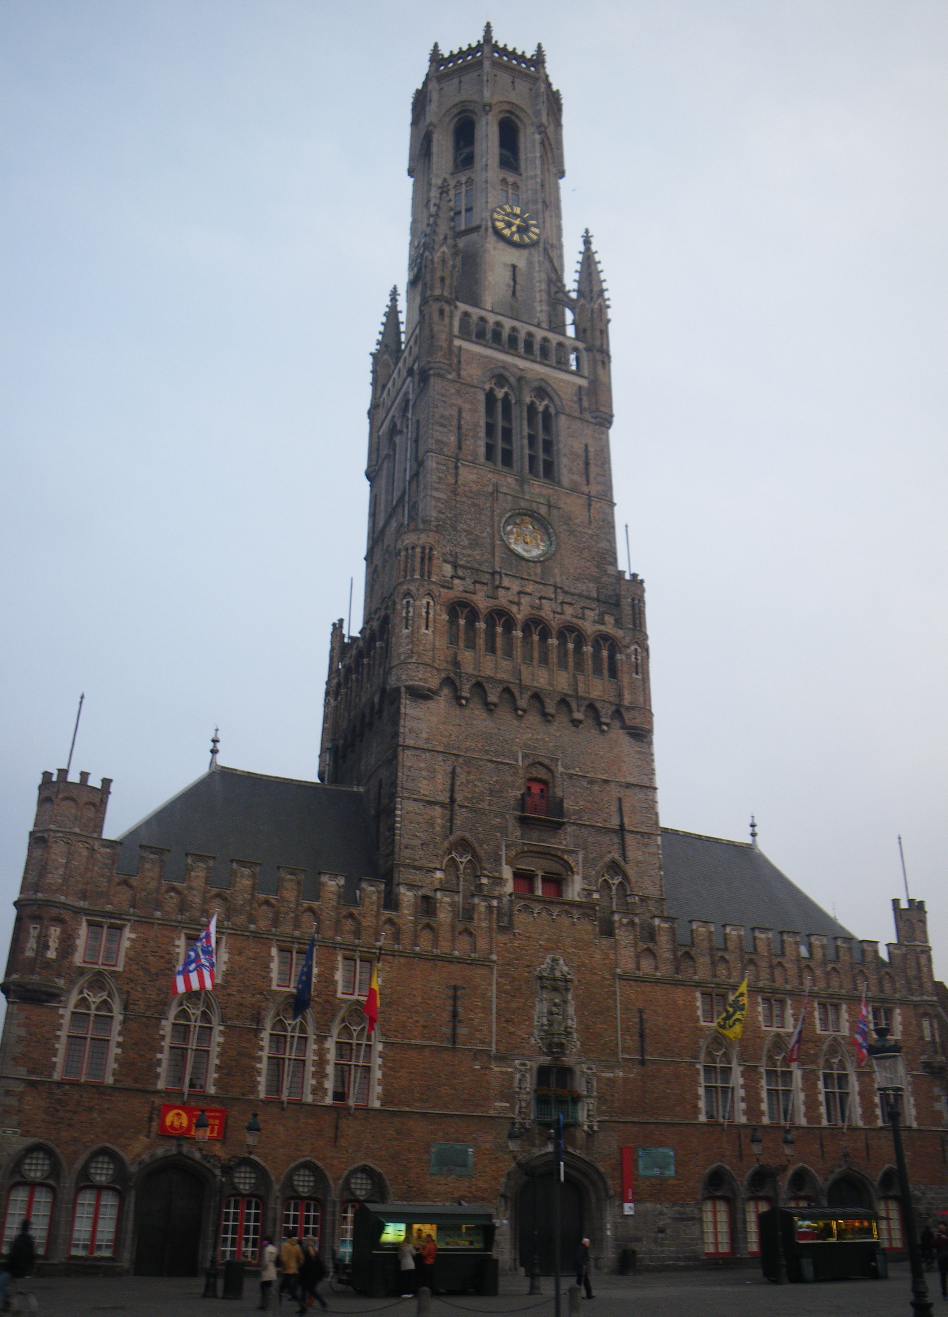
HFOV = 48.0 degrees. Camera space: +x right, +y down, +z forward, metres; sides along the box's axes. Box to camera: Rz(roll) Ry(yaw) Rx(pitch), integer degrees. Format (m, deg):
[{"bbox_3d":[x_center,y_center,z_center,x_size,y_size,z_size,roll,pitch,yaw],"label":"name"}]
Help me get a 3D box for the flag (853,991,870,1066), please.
[{"bbox_3d":[17.420,16.612,47.779,0.900,2.900,0.700,12,-30,-20],"label":"flag"}]

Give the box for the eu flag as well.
[{"bbox_3d":[-6.439,12.120,40.326,0.650,2.850,0.600,12,-30,-19],"label":"eu flag"}]

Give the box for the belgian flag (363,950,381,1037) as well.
[{"bbox_3d":[-3.927,12.782,40.658,0.750,2.900,0.600,12,-30,-20],"label":"belgian flag"}]

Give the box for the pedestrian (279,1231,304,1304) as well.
[{"bbox_3d":[-4.652,15.514,27.134,0.600,1.730,0.500,5,-28,-7],"label":"pedestrian"}]

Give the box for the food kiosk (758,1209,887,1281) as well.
[{"bbox_3d":[12.495,21.232,38.734,3.900,2.400,2.200,12,-30,-20],"label":"food kiosk"}]

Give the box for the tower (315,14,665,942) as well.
[{"bbox_3d":[0.398,-12.423,66.521,14.400,81.000,14.200,12,-30,-20],"label":"tower"}]

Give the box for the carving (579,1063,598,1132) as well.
[{"bbox_3d":[4.759,18.220,44.264,0.800,2.850,0.400,12,-30,-19],"label":"carving"}]

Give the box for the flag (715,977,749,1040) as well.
[{"bbox_3d":[11.365,15.433,46.935,1.400,2.450,0.700,12,-30,-19],"label":"flag"}]

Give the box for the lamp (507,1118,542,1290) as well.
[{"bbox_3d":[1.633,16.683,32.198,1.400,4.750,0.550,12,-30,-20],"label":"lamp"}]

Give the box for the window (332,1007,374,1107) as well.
[{"bbox_3d":[-4.650,15.336,40.978,1.700,3.750,0.350,12,-30,-20],"label":"window"}]

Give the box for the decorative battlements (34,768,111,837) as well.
[{"bbox_3d":[-15.904,6.196,42.216,2.650,2.450,2.650,12,-30,-19],"label":"decorative battlements"}]

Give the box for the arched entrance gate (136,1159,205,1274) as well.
[{"bbox_3d":[-10.559,19.489,37.081,2.250,3.750,0.500,12,-30,-19],"label":"arched entrance gate"}]

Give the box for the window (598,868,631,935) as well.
[{"bbox_3d":[6.642,11.614,50.480,1.600,3.400,0.400,12,-30,-19],"label":"window"}]

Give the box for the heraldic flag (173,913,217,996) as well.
[{"bbox_3d":[-10.147,10.784,38.769,1.600,2.850,0.600,12,-30,-20],"label":"heraldic flag"}]

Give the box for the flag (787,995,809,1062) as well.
[{"bbox_3d":[14.495,16.572,47.757,0.750,2.800,0.600,12,-30,-19],"label":"flag"}]

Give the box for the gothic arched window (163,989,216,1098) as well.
[{"bbox_3d":[-10.565,14.288,39.668,1.700,3.600,0.400,12,-30,-19],"label":"gothic arched window"}]

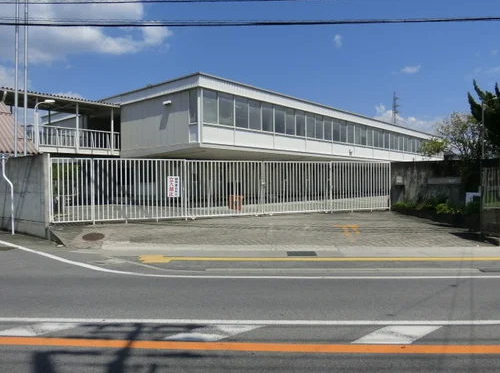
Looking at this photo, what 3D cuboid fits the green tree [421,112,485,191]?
[{"bbox_3d":[7.800,-1.000,16.000,2.700,3.750,2.600,0,1,0],"label":"green tree"}]

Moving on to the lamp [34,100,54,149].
[{"bbox_3d":[-8.300,-1.200,17.000,0.850,4.600,0.250,0,1,21],"label":"lamp"}]

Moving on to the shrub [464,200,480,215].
[{"bbox_3d":[7.330,0.692,13.800,0.520,0.550,0.570,-1,2,-45],"label":"shrub"}]

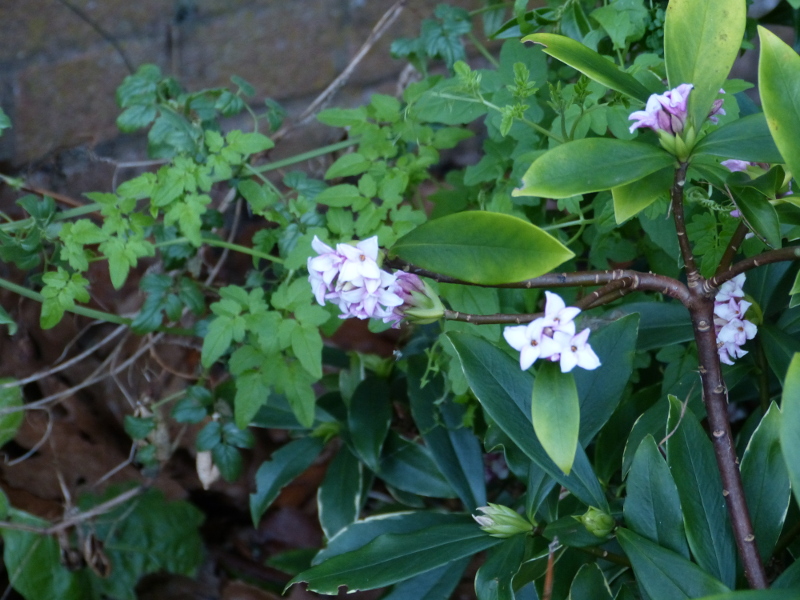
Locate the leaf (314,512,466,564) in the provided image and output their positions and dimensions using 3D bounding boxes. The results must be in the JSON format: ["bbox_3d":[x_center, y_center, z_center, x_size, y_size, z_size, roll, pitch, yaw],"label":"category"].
[{"bbox_3d":[-0.002,0.096,1.190,0.070,0.011,0.022,-12,46,-6],"label":"leaf"}]

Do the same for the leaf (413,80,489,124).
[{"bbox_3d":[0.024,-0.092,1.400,0.036,0.008,0.021,5,63,6],"label":"leaf"}]

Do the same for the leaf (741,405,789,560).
[{"bbox_3d":[0.146,0.074,1.200,0.021,0.068,0.012,1,12,-6],"label":"leaf"}]

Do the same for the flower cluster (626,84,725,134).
[{"bbox_3d":[0.100,-0.069,1.085,0.034,0.018,0.025,10,33,15],"label":"flower cluster"}]

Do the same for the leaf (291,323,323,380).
[{"bbox_3d":[-0.038,0.021,1.248,0.010,0.006,0.029,-16,57,-15],"label":"leaf"}]

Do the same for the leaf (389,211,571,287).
[{"bbox_3d":[0.030,-0.019,1.090,0.066,0.011,0.027,1,69,3],"label":"leaf"}]

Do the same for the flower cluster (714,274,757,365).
[{"bbox_3d":[0.133,0.008,1.200,0.019,0.032,0.021,7,27,13],"label":"flower cluster"}]

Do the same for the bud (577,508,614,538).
[{"bbox_3d":[0.078,0.089,1.200,0.013,0.015,0.013,-7,55,42],"label":"bud"}]

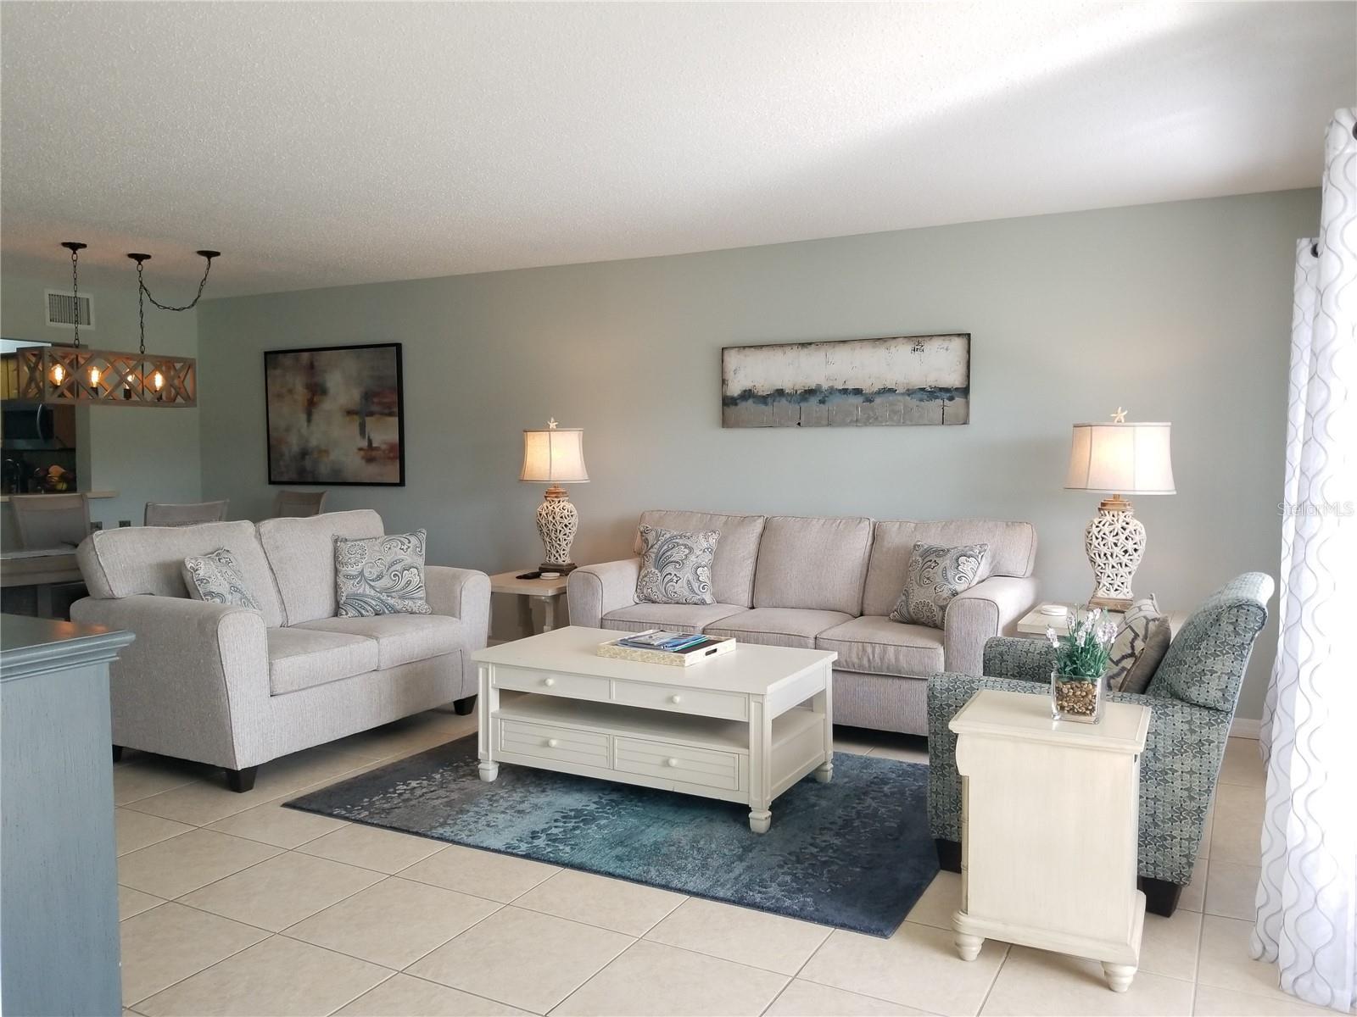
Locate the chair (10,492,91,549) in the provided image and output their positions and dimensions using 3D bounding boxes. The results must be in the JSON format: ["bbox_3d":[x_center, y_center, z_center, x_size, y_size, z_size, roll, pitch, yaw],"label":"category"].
[{"bbox_3d":[-3.572,0.458,6.096,0.600,1.060,0.480,1,3,27],"label":"chair"}]

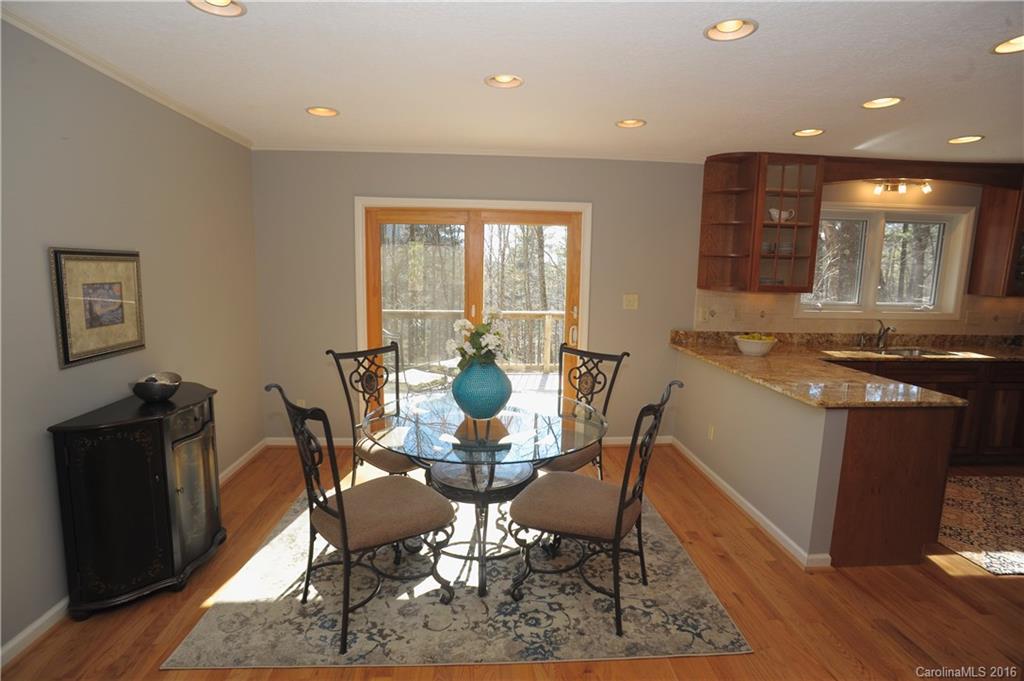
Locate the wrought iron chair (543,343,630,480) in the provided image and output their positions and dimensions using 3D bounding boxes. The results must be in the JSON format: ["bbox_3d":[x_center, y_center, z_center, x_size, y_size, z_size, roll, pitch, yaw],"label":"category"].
[{"bbox_3d":[0.317,0.581,3.206,0.510,1.016,0.620,8,10,42],"label":"wrought iron chair"}]

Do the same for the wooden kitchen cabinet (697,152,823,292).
[{"bbox_3d":[1.987,-0.938,4.131,0.790,1.065,0.340,1,8,-3],"label":"wooden kitchen cabinet"}]

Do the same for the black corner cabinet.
[{"bbox_3d":[-1.764,0.721,2.621,0.415,0.830,0.870,1,8,-3],"label":"black corner cabinet"}]

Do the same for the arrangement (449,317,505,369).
[{"bbox_3d":[-0.160,0.007,2.605,0.315,0.300,0.305,1,8,-3],"label":"arrangement"}]

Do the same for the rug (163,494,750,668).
[{"bbox_3d":[-0.218,1.156,2.791,2.320,0.012,1.600,1,8,-4],"label":"rug"}]

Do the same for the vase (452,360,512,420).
[{"bbox_3d":[-0.156,0.254,2.644,0.310,0.300,0.310,1,8,-3],"label":"vase"}]

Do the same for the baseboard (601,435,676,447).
[{"bbox_3d":[1.061,0.884,4.495,0.740,0.090,0.018,1,8,-3],"label":"baseboard"}]

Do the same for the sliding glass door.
[{"bbox_3d":[-0.313,-0.076,4.370,1.780,2.000,0.100,1,8,-4],"label":"sliding glass door"}]

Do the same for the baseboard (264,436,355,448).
[{"bbox_3d":[-1.695,0.869,4.365,0.800,0.096,0.018,1,8,-4],"label":"baseboard"}]

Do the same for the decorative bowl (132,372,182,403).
[{"bbox_3d":[-1.791,0.255,2.582,0.220,0.105,0.220,1,8,-3],"label":"decorative bowl"}]

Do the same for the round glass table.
[{"bbox_3d":[-0.136,0.779,2.676,1.220,0.752,1.220,1,8,0],"label":"round glass table"}]

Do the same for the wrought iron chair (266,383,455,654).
[{"bbox_3d":[-0.636,0.696,2.268,0.650,1.030,0.500,-6,10,-41],"label":"wrought iron chair"}]

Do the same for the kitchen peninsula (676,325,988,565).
[{"bbox_3d":[1.865,0.623,3.588,0.840,0.930,1.930,1,8,-4],"label":"kitchen peninsula"}]

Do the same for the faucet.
[{"bbox_3d":[3.204,-0.034,4.366,0.065,0.240,0.190,1,8,-4],"label":"faucet"}]

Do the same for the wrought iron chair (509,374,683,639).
[{"bbox_3d":[0.367,0.700,2.376,0.650,1.030,0.500,5,9,26],"label":"wrought iron chair"}]

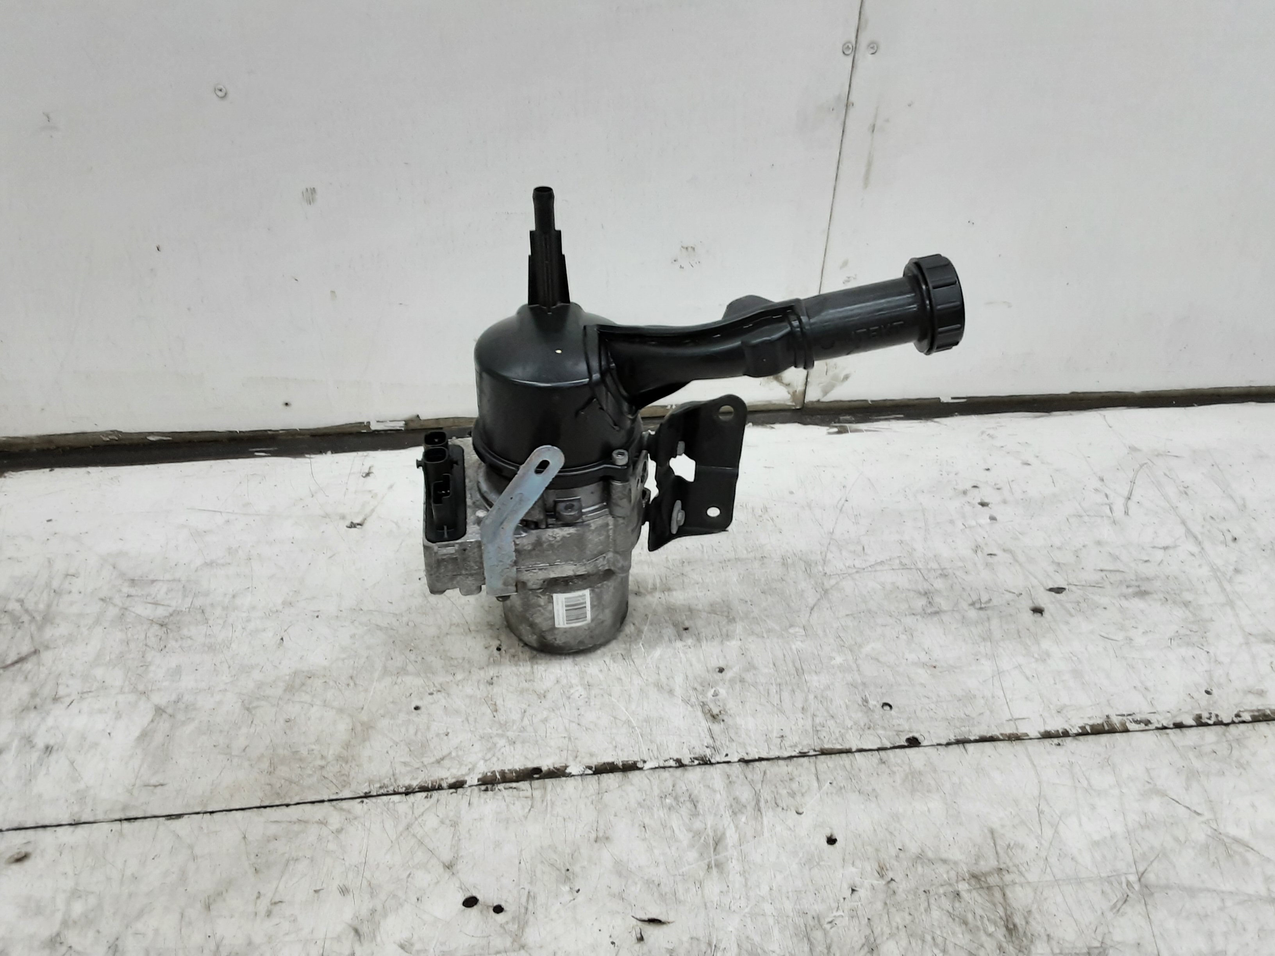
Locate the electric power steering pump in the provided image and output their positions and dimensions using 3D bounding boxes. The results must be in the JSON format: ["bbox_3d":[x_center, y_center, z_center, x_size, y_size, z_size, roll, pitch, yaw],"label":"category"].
[{"bbox_3d":[0.028,-0.037,0.639,0.347,0.311,0.134,-3,36,-6],"label":"electric power steering pump"}]

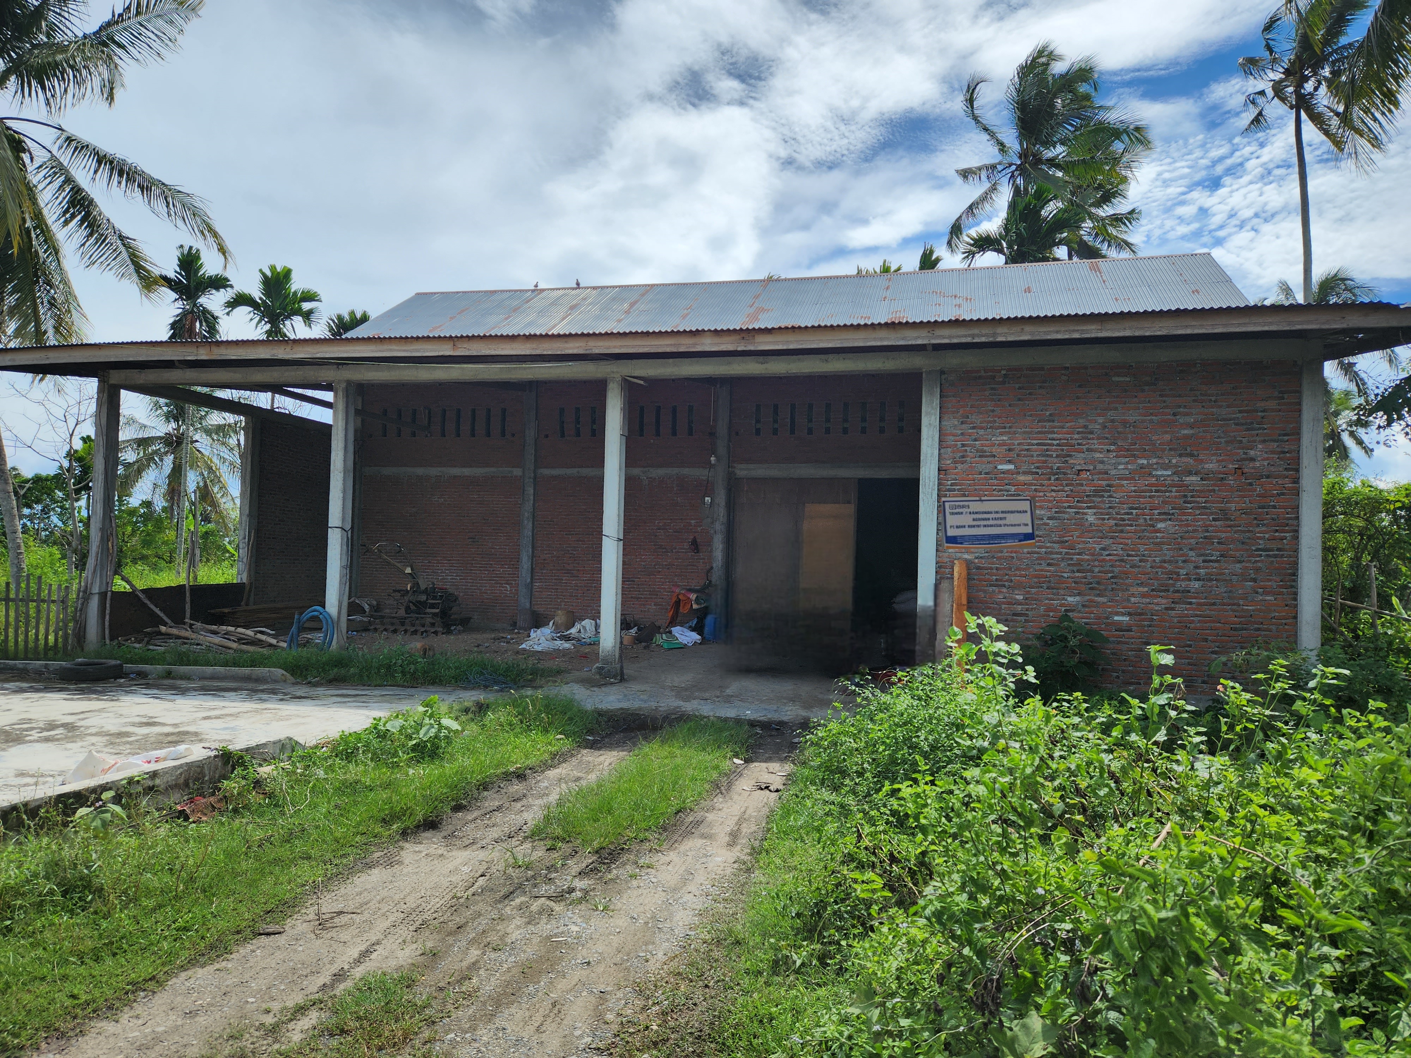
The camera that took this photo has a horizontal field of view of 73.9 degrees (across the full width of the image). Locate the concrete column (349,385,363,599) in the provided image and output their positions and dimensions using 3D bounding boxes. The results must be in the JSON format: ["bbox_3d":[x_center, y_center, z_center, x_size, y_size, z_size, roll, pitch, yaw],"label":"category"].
[{"bbox_3d":[-7.489,-0.566,20.110,0.242,5.125,0.222,1,-2,13],"label":"concrete column"}]

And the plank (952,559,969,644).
[{"bbox_3d":[2.844,1.071,10.554,0.131,1.433,0.101,1,-2,13],"label":"plank"}]

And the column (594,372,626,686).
[{"bbox_3d":[-1.205,-0.027,12.322,0.200,3.889,0.200,1,-2,13],"label":"column"}]

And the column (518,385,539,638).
[{"bbox_3d":[-3.625,-0.482,19.202,0.251,5.116,0.221,1,-2,13],"label":"column"}]

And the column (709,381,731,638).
[{"bbox_3d":[0.290,-0.415,17.790,0.220,5.000,0.220,1,-1,14],"label":"column"}]

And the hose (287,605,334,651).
[{"bbox_3d":[-5.364,1.407,12.763,0.660,0.720,0.280,1,-1,14],"label":"hose"}]

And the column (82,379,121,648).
[{"bbox_3d":[-9.058,-0.211,14.106,0.205,4.053,0.205,1,-1,14],"label":"column"}]

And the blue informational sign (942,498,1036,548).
[{"bbox_3d":[3.287,-0.072,10.864,1.000,0.560,0.030,-2,-2,14],"label":"blue informational sign"}]

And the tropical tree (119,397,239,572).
[{"bbox_3d":[-20.212,-1.884,36.000,5.400,7.800,5.400,1,-1,14],"label":"tropical tree"}]

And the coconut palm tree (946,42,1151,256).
[{"bbox_3d":[11.464,-6.887,31.833,7.000,19.447,7.000,1,-2,13],"label":"coconut palm tree"}]

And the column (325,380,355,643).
[{"bbox_3d":[-5.156,-0.109,13.253,0.222,3.900,0.202,1,-2,13],"label":"column"}]

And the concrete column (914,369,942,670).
[{"bbox_3d":[2.649,0.027,11.145,0.200,3.840,0.200,1,-1,14],"label":"concrete column"}]

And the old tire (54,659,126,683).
[{"bbox_3d":[-7.808,1.795,11.880,0.740,0.190,0.740,1,-2,13],"label":"old tire"}]

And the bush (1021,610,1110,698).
[{"bbox_3d":[3.909,1.412,10.268,0.950,1.050,0.750,1,-1,14],"label":"bush"}]

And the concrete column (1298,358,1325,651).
[{"bbox_3d":[6.728,0.057,10.479,0.216,3.899,0.216,1,-2,13],"label":"concrete column"}]

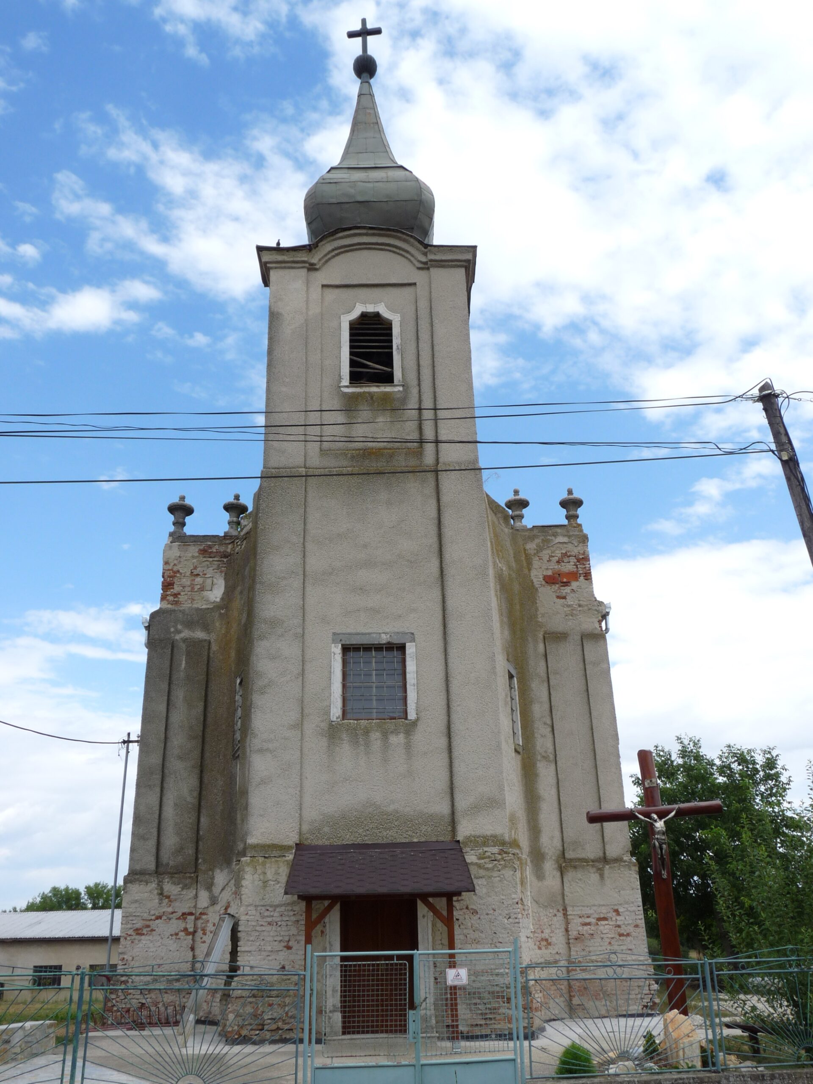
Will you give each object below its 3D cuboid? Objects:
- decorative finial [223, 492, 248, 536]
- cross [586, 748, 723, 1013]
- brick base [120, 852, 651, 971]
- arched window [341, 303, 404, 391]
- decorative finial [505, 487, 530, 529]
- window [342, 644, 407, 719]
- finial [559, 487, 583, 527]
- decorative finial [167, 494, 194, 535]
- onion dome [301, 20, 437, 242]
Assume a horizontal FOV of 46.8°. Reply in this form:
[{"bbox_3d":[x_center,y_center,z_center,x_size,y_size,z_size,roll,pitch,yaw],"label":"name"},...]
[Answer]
[{"bbox_3d":[-3.891,-0.605,21.418,0.579,1.110,0.579,-1,-21,-2],"label":"decorative finial"},{"bbox_3d":[3.662,4.935,13.366,2.036,3.936,0.340,-5,-22,9],"label":"cross"},{"bbox_3d":[-0.372,7.099,16.759,10.234,2.778,3.595,-1,-21,-2],"label":"brick base"},{"bbox_3d":[-0.718,-4.082,19.534,1.275,2.153,0.250,-1,-21,-2],"label":"arched window"},{"bbox_3d":[2.568,-0.757,21.647,0.586,1.102,0.586,-1,-21,-2],"label":"decorative finial"},{"bbox_3d":[-0.569,2.514,16.943,1.167,1.388,0.180,-1,-21,-2],"label":"window"},{"bbox_3d":[3.806,-0.788,21.691,0.548,1.084,0.548,-1,-21,-2],"label":"finial"},{"bbox_3d":[-5.148,-0.594,21.381,0.598,1.087,0.598,-1,-21,-2],"label":"decorative finial"},{"bbox_3d":[-0.989,-10.242,24.205,3.264,8.826,3.264,-1,-21,-2],"label":"onion dome"}]

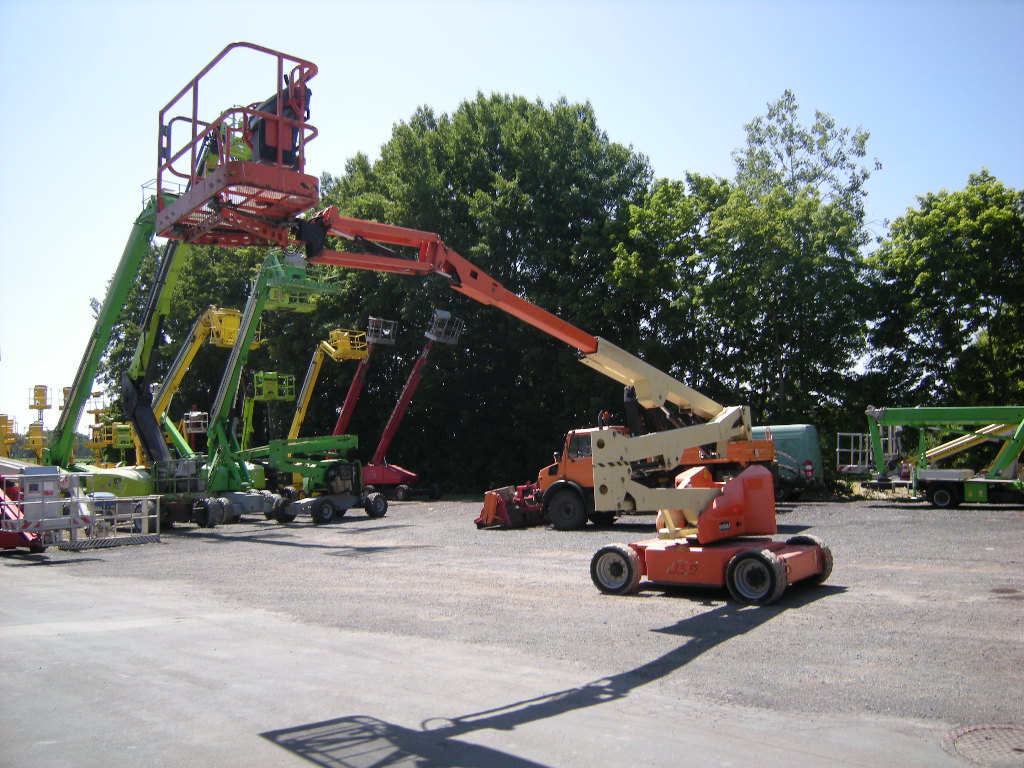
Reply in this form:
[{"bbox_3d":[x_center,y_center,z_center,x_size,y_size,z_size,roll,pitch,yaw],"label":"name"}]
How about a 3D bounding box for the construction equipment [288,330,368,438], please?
[{"bbox_3d":[-7.439,1.567,33.513,3.200,6.900,2.200,-3,-6,25],"label":"construction equipment"}]

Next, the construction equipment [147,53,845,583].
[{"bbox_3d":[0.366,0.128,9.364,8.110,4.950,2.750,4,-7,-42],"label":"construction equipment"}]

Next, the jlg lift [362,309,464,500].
[{"bbox_3d":[-4.414,1.010,36.575,4.300,8.500,2.600,-3,-6,25],"label":"jlg lift"}]

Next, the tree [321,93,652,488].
[{"bbox_3d":[-1.331,-3.945,43.573,15.600,19.600,13.000,-1,-5,0],"label":"tree"}]

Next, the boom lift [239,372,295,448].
[{"bbox_3d":[-9.814,2.350,33.442,2.400,5.400,1.900,-3,-6,25],"label":"boom lift"}]

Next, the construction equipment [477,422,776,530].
[{"bbox_3d":[2.834,2.254,21.780,7.100,3.000,2.500,-4,-6,29],"label":"construction equipment"}]

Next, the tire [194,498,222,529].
[{"bbox_3d":[-8.228,3.572,22.374,0.350,0.820,0.820,-3,-6,22],"label":"tire"}]

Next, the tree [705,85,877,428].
[{"bbox_3d":[14.728,-4.539,44.611,8.800,20.500,8.000,-1,-5,0],"label":"tree"}]

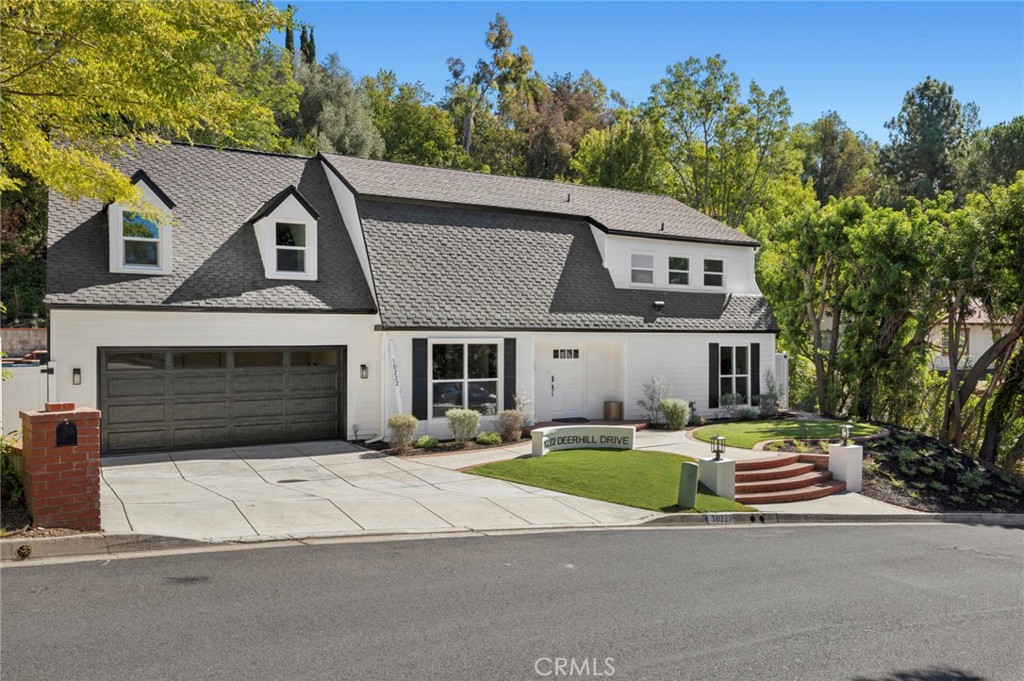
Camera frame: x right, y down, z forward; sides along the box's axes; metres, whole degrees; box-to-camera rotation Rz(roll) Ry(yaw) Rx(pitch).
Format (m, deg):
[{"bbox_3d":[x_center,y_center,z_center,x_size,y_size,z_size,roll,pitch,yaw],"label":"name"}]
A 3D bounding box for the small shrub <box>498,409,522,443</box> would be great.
[{"bbox_3d":[-0.035,1.956,17.000,0.550,0.760,0.540,0,0,0],"label":"small shrub"}]

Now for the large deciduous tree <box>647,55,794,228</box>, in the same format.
[{"bbox_3d":[10.158,-7.400,36.000,7.300,13.000,7.000,0,0,0],"label":"large deciduous tree"}]

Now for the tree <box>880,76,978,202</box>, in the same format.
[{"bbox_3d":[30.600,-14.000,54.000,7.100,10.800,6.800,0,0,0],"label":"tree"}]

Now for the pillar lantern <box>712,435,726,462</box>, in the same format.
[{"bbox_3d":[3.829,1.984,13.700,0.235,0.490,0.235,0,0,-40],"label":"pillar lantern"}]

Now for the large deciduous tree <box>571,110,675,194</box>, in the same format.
[{"bbox_3d":[5.300,-6.200,36.000,5.200,10.000,5.200,0,0,0],"label":"large deciduous tree"}]

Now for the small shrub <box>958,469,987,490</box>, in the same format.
[{"bbox_3d":[9.037,2.728,14.500,0.550,0.430,0.520,0,0,0],"label":"small shrub"}]

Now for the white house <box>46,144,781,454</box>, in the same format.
[{"bbox_3d":[-2.530,-1.560,22.670,19.400,7.650,10.800,0,0,-29],"label":"white house"}]

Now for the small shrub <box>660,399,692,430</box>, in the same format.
[{"bbox_3d":[4.386,1.973,19.700,0.830,0.820,0.800,0,0,0],"label":"small shrub"}]

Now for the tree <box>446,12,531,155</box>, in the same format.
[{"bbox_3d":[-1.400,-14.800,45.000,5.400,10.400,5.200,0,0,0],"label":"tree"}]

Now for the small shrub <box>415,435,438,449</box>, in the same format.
[{"bbox_3d":[-1.938,2.290,16.750,0.550,0.320,0.500,0,0,0],"label":"small shrub"}]

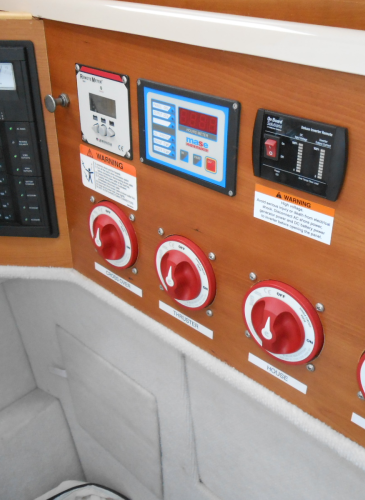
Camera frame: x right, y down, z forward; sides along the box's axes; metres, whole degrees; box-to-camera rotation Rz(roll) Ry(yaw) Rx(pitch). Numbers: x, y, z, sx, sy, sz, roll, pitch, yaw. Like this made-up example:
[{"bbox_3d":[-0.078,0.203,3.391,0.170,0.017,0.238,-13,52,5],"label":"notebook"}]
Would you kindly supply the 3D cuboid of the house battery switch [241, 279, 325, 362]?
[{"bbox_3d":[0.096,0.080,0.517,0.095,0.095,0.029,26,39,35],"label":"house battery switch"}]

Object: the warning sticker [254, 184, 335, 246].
[{"bbox_3d":[0.101,-0.033,0.465,0.083,0.035,0.002,26,39,35],"label":"warning sticker"}]

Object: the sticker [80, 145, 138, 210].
[{"bbox_3d":[-0.096,-0.093,0.640,0.109,0.058,0.002,26,39,35],"label":"sticker"}]

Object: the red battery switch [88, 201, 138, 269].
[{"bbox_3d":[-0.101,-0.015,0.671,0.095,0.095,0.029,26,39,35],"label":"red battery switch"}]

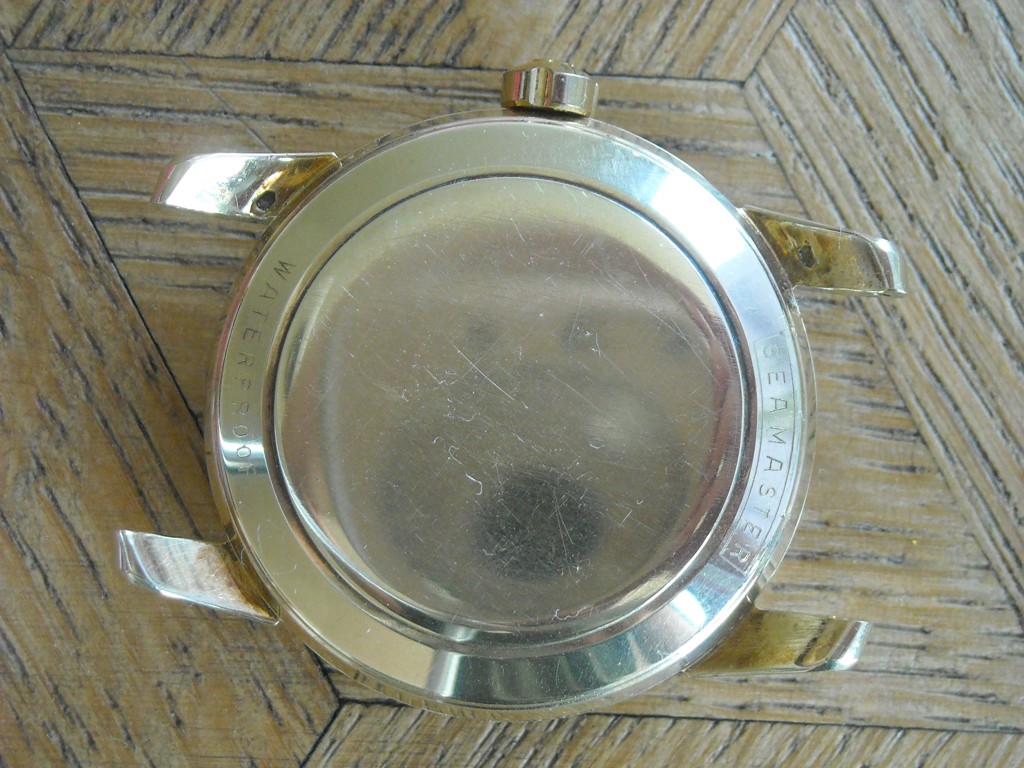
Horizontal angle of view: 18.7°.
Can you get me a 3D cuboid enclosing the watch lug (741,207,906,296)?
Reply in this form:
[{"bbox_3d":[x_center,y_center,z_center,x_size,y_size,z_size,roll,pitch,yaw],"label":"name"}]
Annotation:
[{"bbox_3d":[0.018,-0.007,0.175,0.010,0.004,0.004,7,86,1],"label":"watch lug"}]

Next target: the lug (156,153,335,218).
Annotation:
[{"bbox_3d":[-0.015,-0.012,0.175,0.010,0.004,0.004,7,86,1],"label":"lug"}]

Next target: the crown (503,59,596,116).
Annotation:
[{"bbox_3d":[0.002,-0.017,0.176,0.005,0.005,0.003,7,86,1],"label":"crown"}]

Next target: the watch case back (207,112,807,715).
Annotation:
[{"bbox_3d":[0.000,0.002,0.173,0.033,0.003,0.033,0,86,0],"label":"watch case back"}]

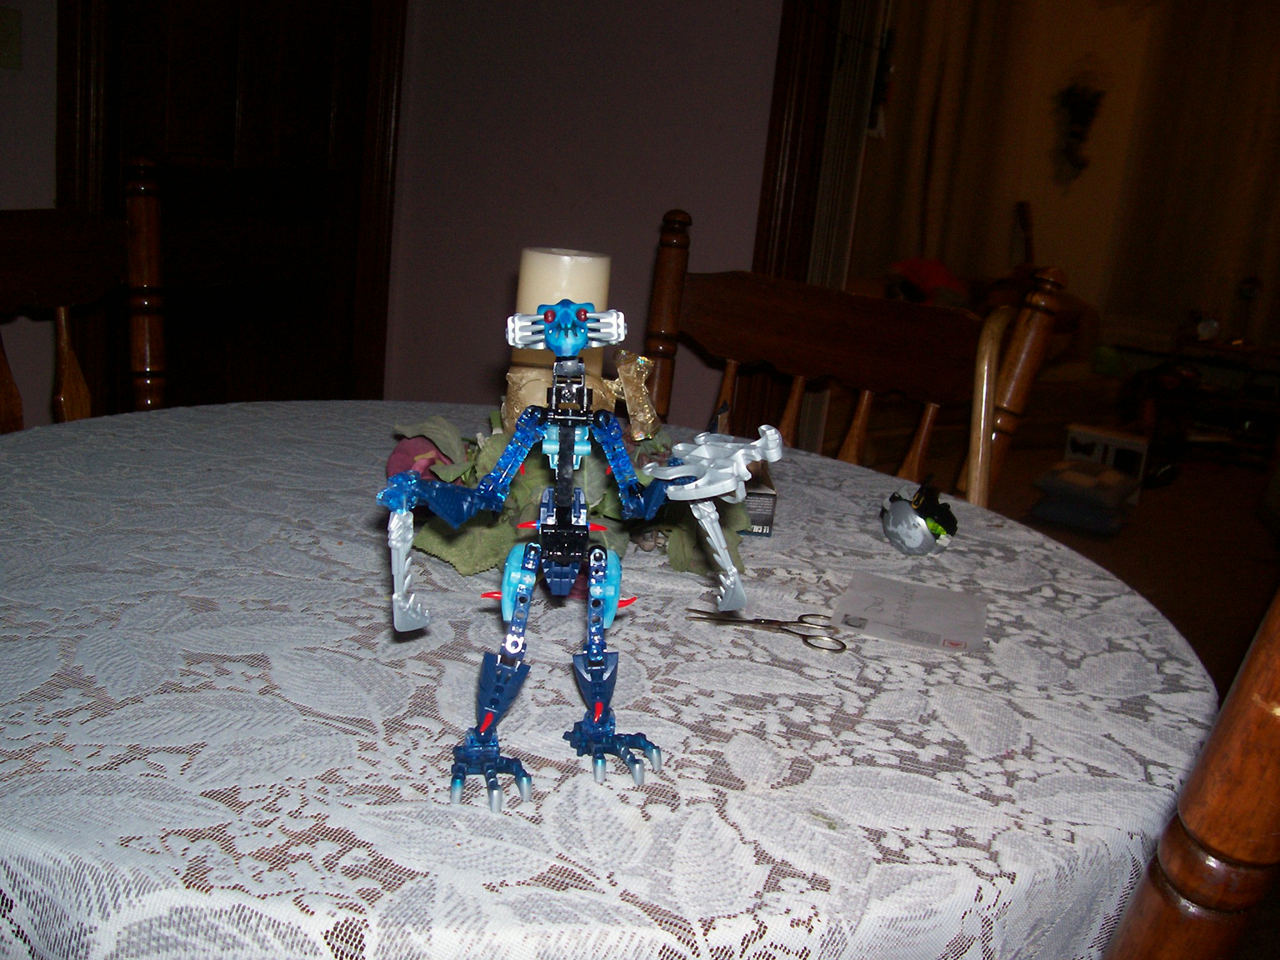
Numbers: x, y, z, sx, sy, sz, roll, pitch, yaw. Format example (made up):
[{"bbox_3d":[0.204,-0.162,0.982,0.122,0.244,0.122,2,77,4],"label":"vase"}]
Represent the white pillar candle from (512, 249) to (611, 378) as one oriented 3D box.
[{"bbox_3d":[-0.072,-0.103,1.087,0.076,0.185,0.076,6,14,0],"label":"white pillar candle"}]

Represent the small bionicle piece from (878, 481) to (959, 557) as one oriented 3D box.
[{"bbox_3d":[0.251,0.033,1.123,0.058,0.047,0.053,16,17,34],"label":"small bionicle piece"}]

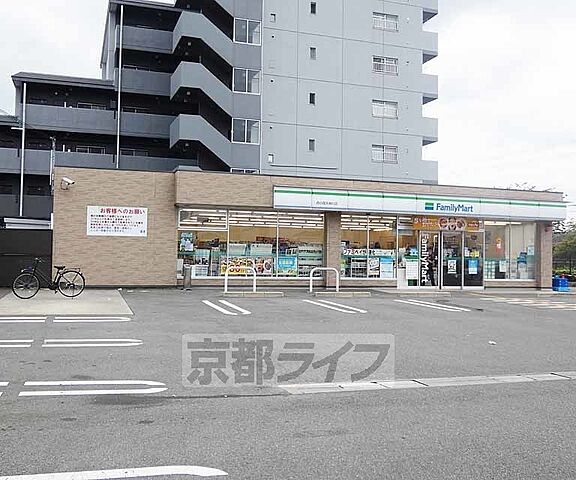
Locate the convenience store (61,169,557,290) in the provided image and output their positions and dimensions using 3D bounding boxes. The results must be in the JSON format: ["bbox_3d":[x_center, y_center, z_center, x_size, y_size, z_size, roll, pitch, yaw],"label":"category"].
[{"bbox_3d":[0.613,-0.031,24.853,19.370,4.000,10.300,1,-2,-16],"label":"convenience store"}]

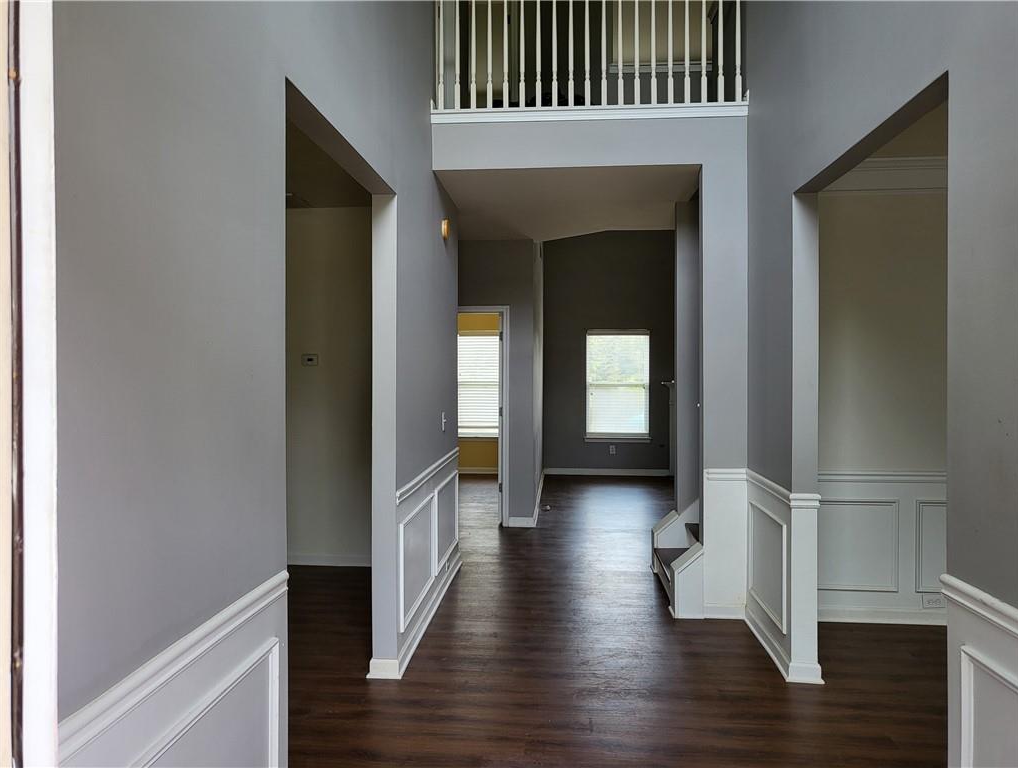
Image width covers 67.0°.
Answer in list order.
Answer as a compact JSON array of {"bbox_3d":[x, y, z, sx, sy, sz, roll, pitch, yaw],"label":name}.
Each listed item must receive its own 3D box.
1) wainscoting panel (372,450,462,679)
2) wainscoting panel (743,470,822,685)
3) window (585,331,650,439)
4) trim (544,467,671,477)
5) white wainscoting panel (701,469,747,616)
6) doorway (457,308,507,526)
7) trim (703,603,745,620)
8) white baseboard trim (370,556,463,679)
[{"bbox_3d":[-0.502,0.940,4.748,0.144,0.884,2.217,0,1,4],"label":"wainscoting panel"},{"bbox_3d":[1.413,0.947,4.042,0.161,0.884,0.943,0,1,4],"label":"wainscoting panel"},{"bbox_3d":[1.555,0.003,10.985,0.908,1.535,0.090,0,1,4],"label":"window"},{"bbox_3d":[1.403,1.263,10.971,1.770,0.097,0.022,0,1,4],"label":"trim"},{"bbox_3d":[1.272,0.941,4.532,0.255,0.884,0.035,0,1,4],"label":"white wainscoting panel"},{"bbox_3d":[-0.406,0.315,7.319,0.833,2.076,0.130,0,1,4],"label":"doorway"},{"bbox_3d":[1.269,1.339,4.528,0.251,0.088,0.023,0,1,4],"label":"trim"},{"bbox_3d":[-0.506,1.339,4.772,0.163,0.085,2.280,0,1,4],"label":"white baseboard trim"}]

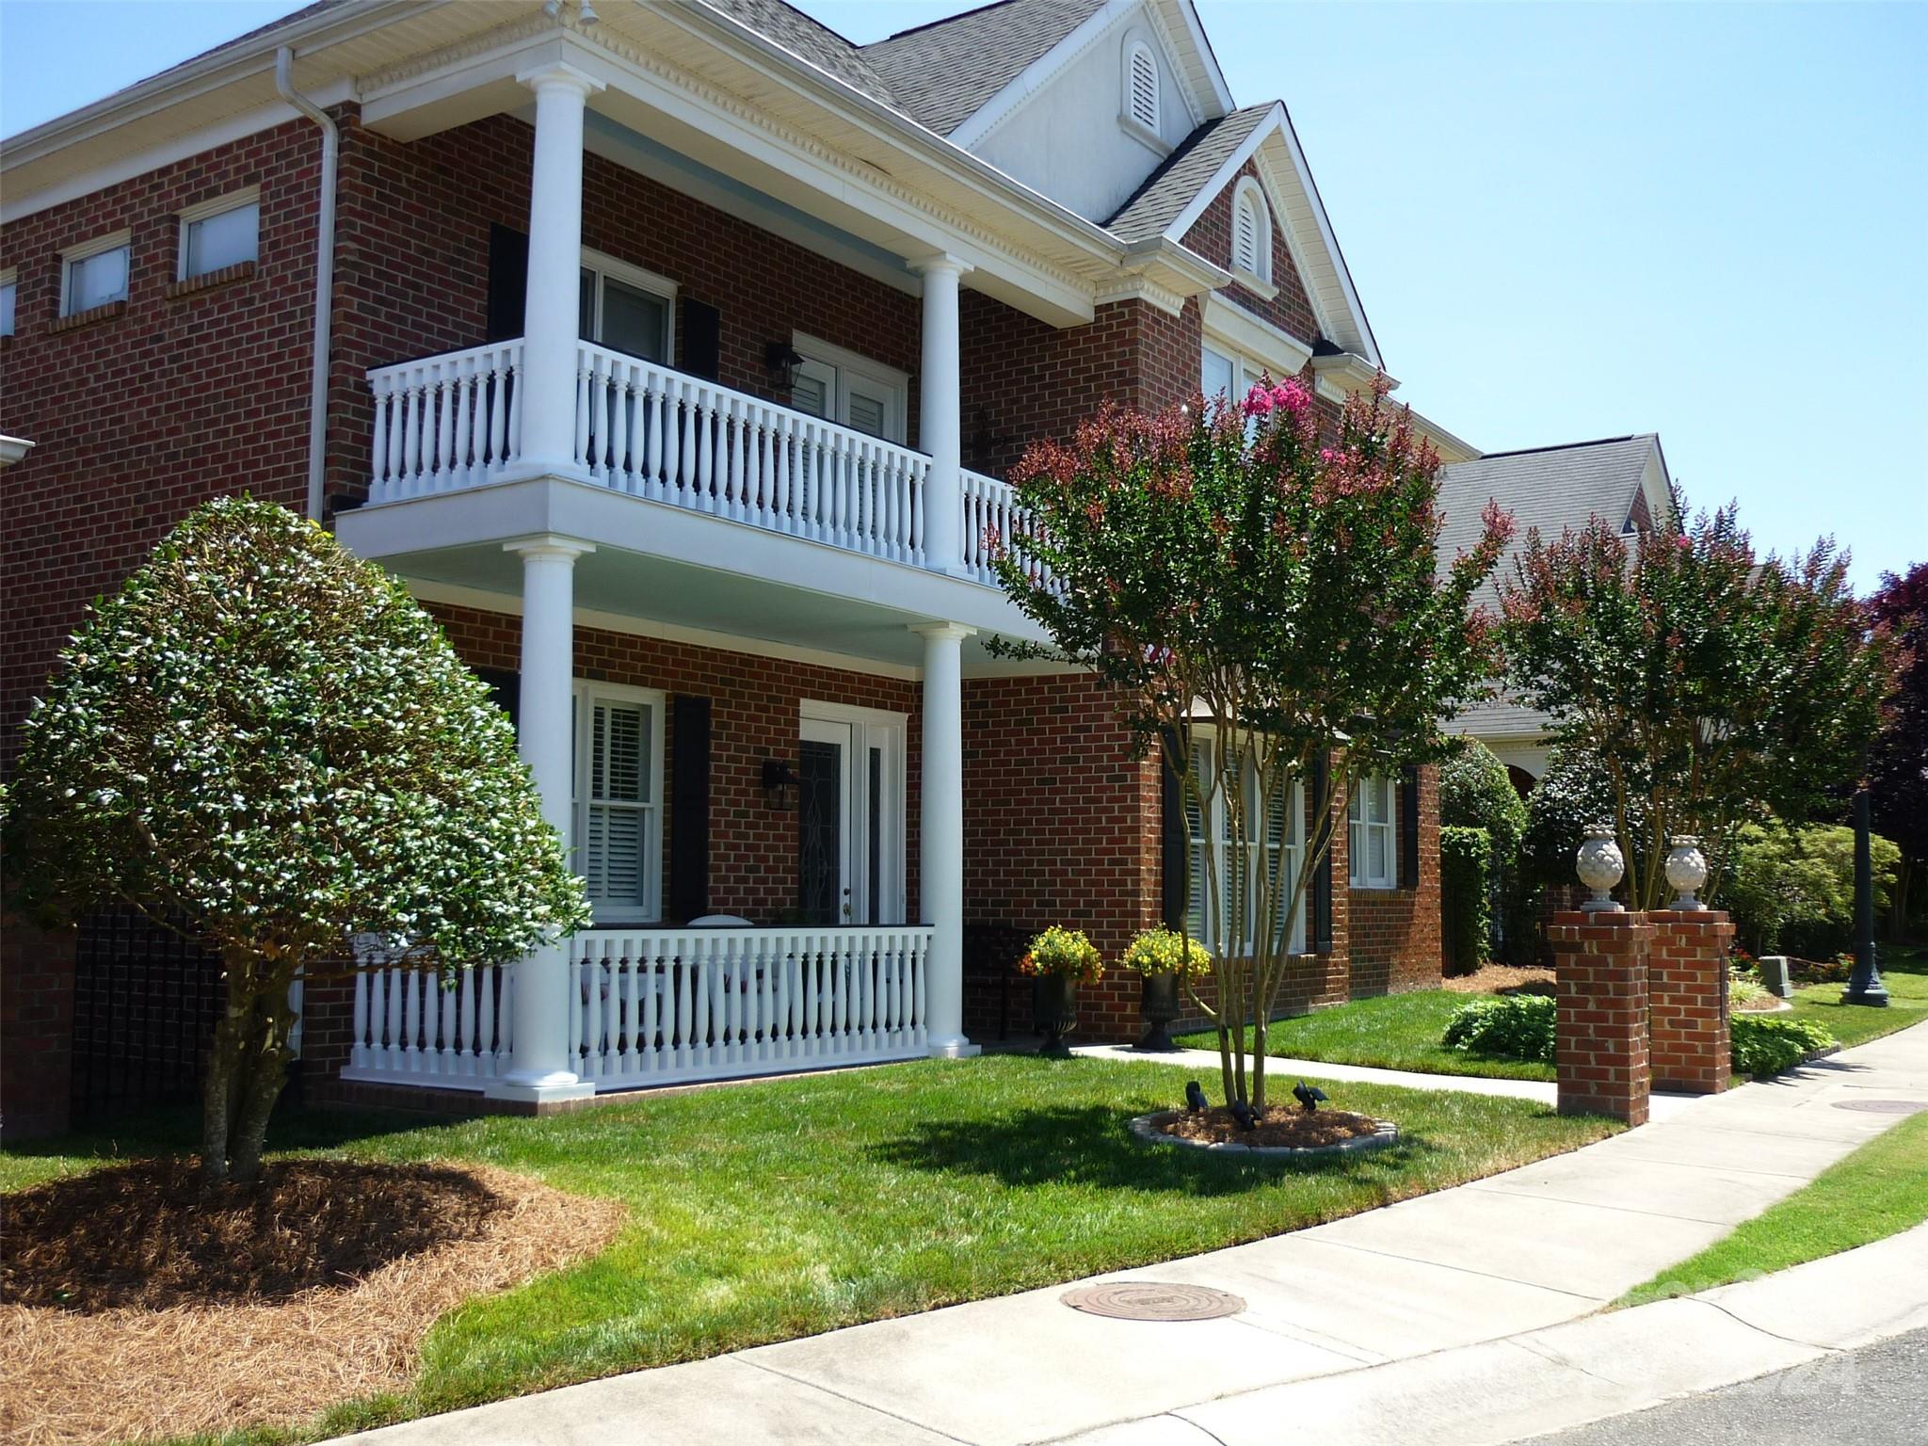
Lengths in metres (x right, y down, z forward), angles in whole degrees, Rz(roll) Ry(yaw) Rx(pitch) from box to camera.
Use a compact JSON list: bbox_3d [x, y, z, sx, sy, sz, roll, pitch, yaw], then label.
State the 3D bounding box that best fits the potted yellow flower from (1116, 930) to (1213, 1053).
[{"bbox_3d":[1.481,1.951,13.640,0.670,0.910,0.670,0,-5,6],"label":"potted yellow flower"}]

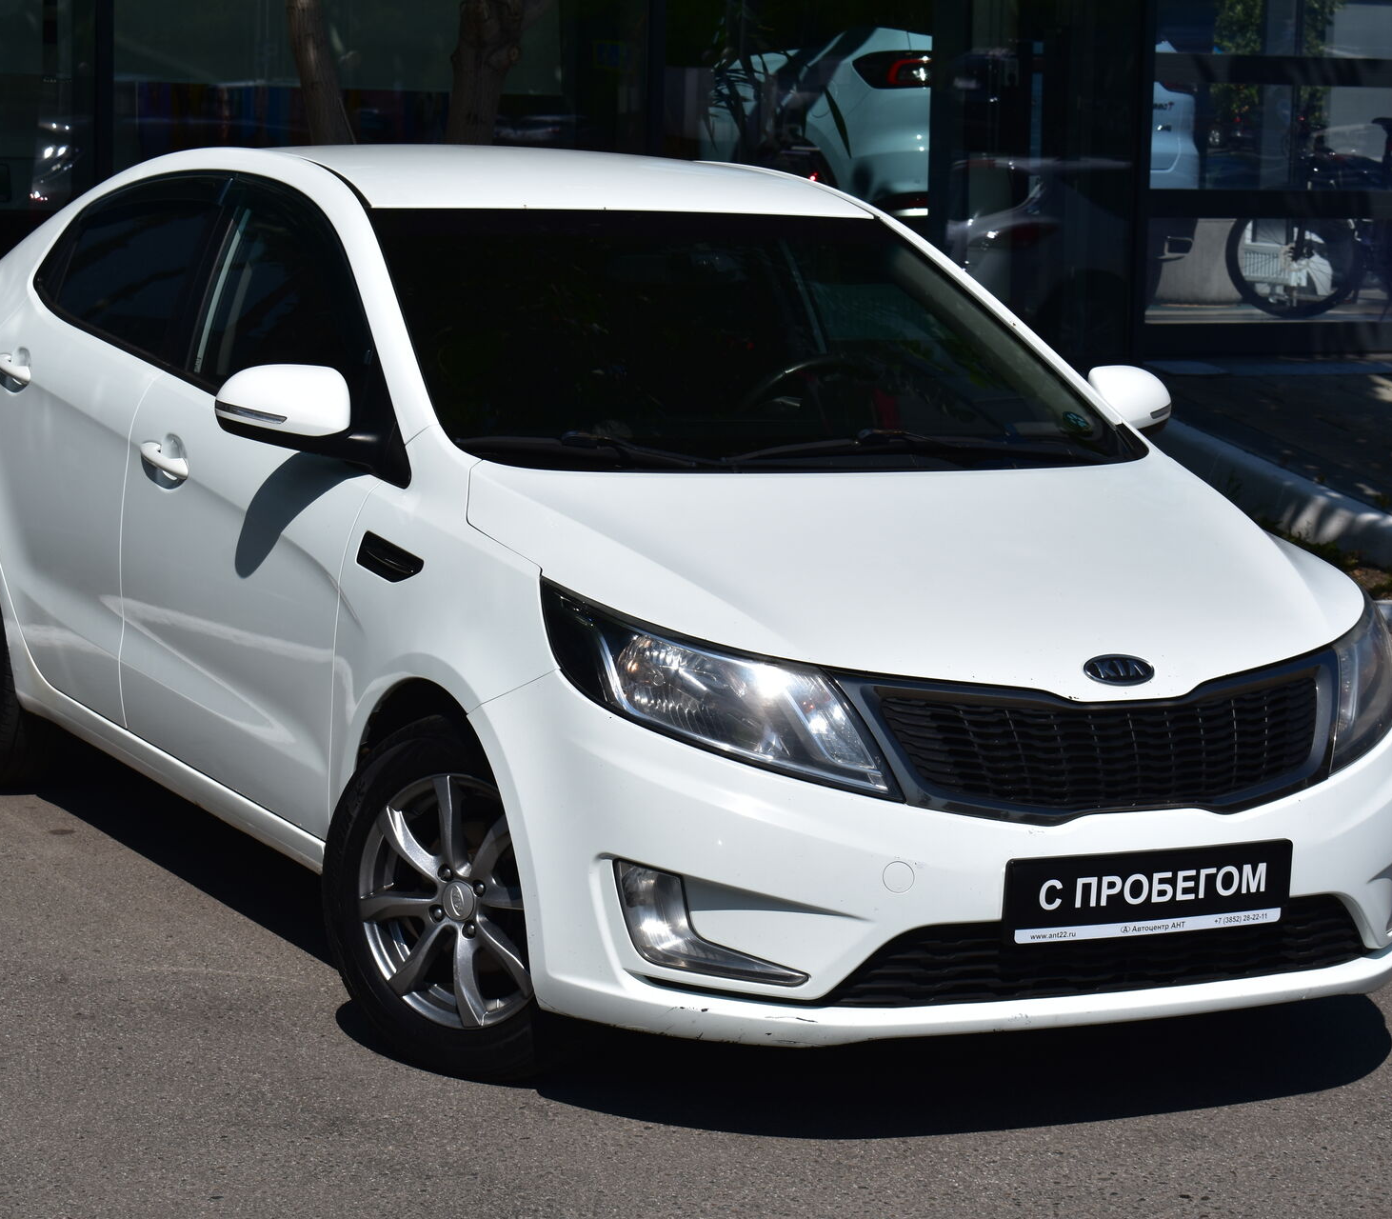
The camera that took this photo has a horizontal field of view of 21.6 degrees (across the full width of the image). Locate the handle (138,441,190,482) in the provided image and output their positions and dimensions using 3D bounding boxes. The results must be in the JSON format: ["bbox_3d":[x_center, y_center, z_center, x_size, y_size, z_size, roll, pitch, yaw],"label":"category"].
[{"bbox_3d":[-1.012,-0.283,6.917,0.050,0.055,0.220,-2,9,-28],"label":"handle"}]

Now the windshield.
[{"bbox_3d":[0.082,-0.498,6.639,1.420,0.130,0.900,-2,36,-28],"label":"windshield"}]

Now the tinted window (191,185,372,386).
[{"bbox_3d":[-0.751,-0.566,6.753,0.090,0.410,0.900,19,-1,-31],"label":"tinted window"}]

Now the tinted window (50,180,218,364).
[{"bbox_3d":[-1.186,-0.714,7.573,0.090,0.410,1.060,19,1,-26],"label":"tinted window"}]

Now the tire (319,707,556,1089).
[{"bbox_3d":[-0.356,0.467,5.951,0.615,0.615,0.200,9,10,38],"label":"tire"}]

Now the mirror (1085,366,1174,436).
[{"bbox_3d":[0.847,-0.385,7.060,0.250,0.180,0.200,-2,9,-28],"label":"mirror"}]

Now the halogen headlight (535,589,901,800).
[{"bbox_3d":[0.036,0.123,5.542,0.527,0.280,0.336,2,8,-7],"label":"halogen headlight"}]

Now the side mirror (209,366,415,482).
[{"bbox_3d":[-0.661,-0.321,6.204,0.260,0.185,0.270,-2,9,-28],"label":"side mirror"}]

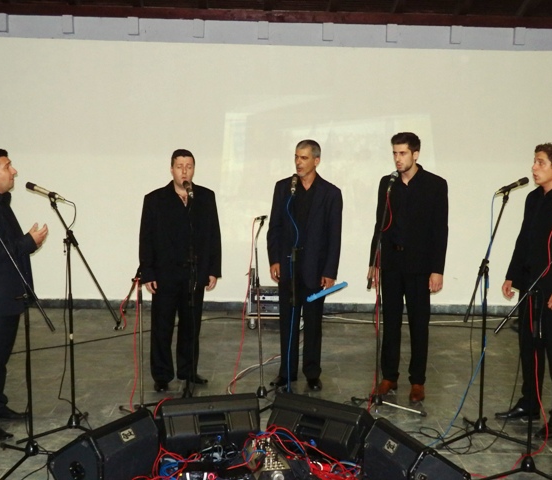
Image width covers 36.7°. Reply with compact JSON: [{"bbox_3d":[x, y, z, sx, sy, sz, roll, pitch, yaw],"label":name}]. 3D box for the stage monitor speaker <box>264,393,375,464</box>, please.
[{"bbox_3d":[0.287,1.070,4.939,0.600,0.330,0.420,4,8,27],"label":"stage monitor speaker"}]

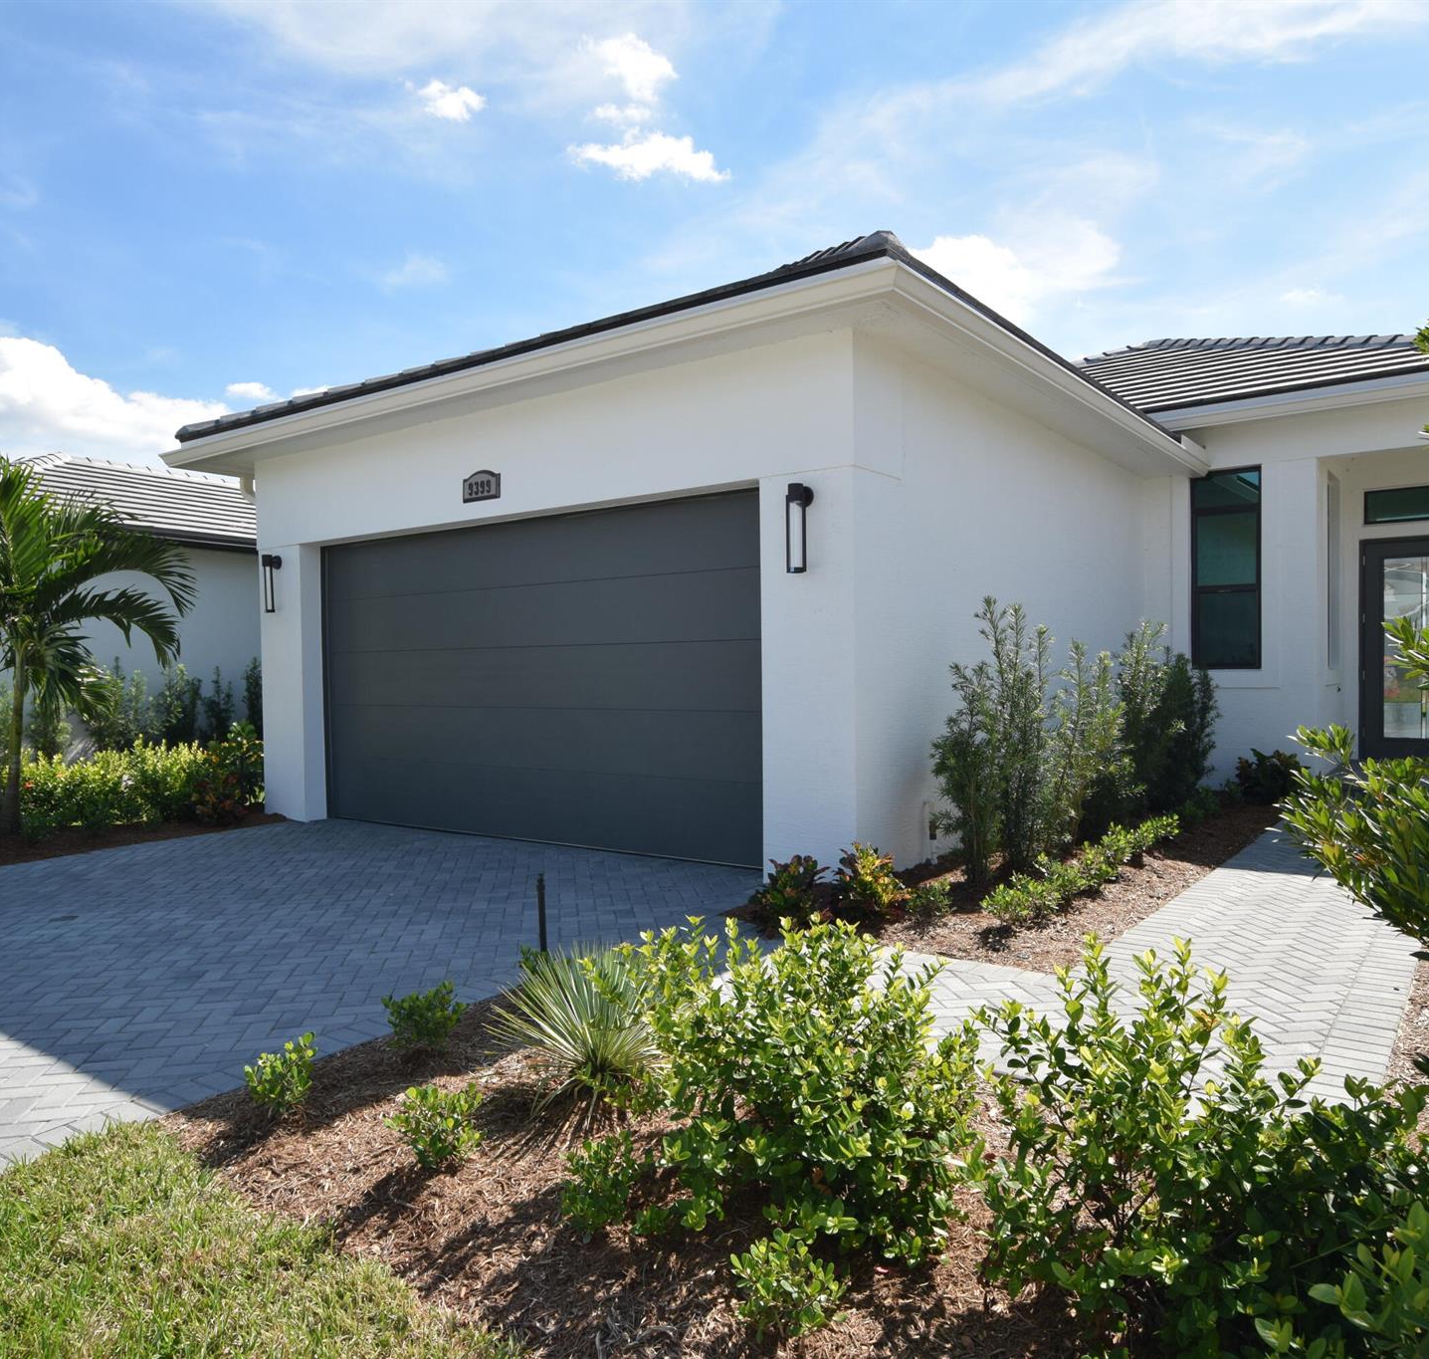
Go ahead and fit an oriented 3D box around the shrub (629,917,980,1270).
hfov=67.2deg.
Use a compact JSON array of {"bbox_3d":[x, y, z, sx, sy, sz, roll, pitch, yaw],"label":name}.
[{"bbox_3d":[0.232,0.971,2.863,0.918,0.679,0.918,-1,0,4],"label":"shrub"}]

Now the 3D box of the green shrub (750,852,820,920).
[{"bbox_3d":[0.370,1.057,5.622,0.365,0.340,0.365,-1,0,4],"label":"green shrub"}]

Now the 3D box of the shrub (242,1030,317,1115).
[{"bbox_3d":[-1.338,1.214,3.308,0.208,0.248,0.208,-1,0,-22],"label":"shrub"}]

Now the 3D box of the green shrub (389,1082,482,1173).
[{"bbox_3d":[-0.759,1.224,2.950,0.241,0.217,0.241,-1,0,-15],"label":"green shrub"}]

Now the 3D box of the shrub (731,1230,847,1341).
[{"bbox_3d":[0.154,1.229,2.215,0.239,0.200,0.239,-1,0,4],"label":"shrub"}]

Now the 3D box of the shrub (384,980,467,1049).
[{"bbox_3d":[-1.047,1.209,3.881,0.288,0.215,0.288,-1,0,-15],"label":"shrub"}]

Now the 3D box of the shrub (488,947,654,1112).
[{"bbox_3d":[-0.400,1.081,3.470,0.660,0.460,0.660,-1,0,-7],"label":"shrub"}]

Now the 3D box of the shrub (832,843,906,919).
[{"bbox_3d":[0.810,1.030,5.618,0.379,0.376,0.379,-1,0,8],"label":"shrub"}]

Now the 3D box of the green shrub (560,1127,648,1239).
[{"bbox_3d":[-0.267,1.214,2.616,0.212,0.230,0.212,-1,0,-6],"label":"green shrub"}]

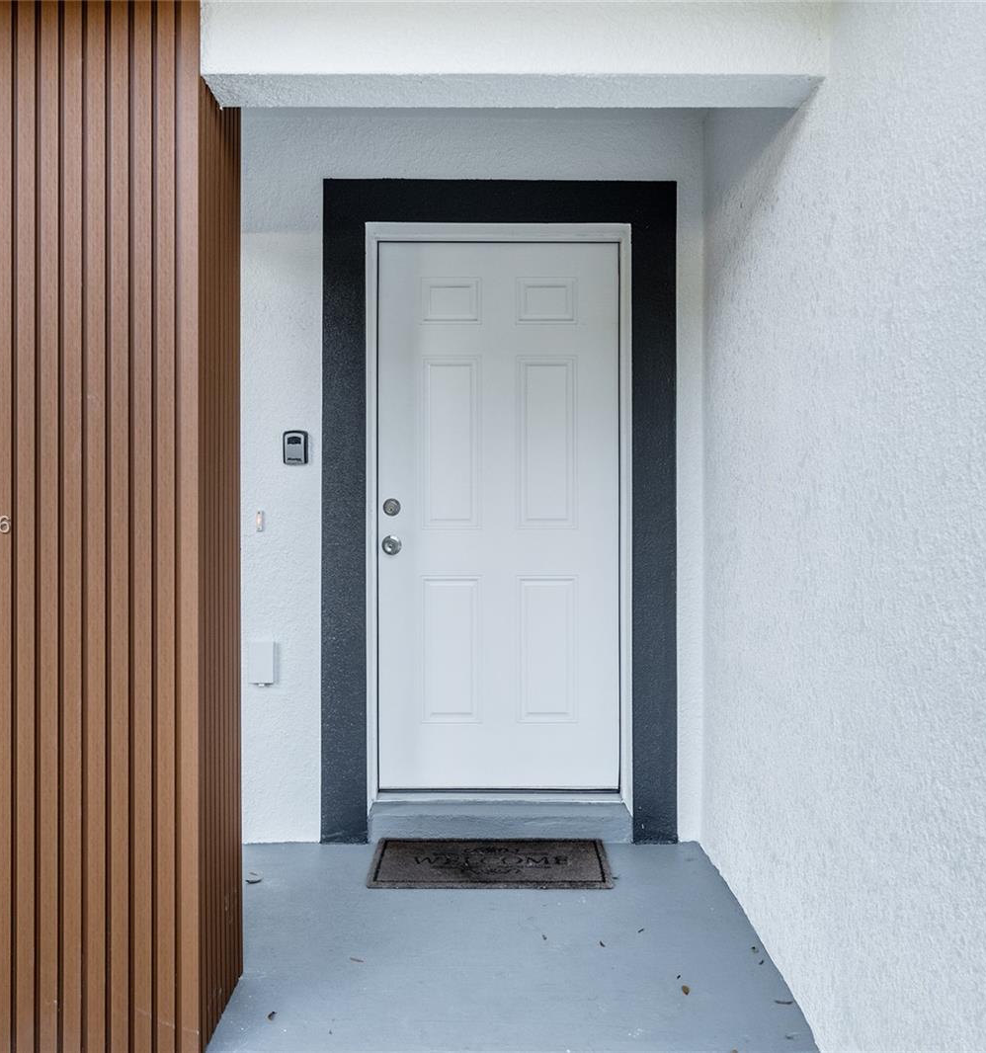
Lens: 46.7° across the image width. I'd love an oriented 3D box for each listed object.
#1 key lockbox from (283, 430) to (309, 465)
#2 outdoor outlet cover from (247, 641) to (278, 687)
[{"bbox_3d":[-0.695,-0.278,4.020,0.086,0.120,0.040,0,1,0],"label":"key lockbox"},{"bbox_3d":[-0.809,0.484,4.013,0.093,0.150,0.055,0,1,0],"label":"outdoor outlet cover"}]

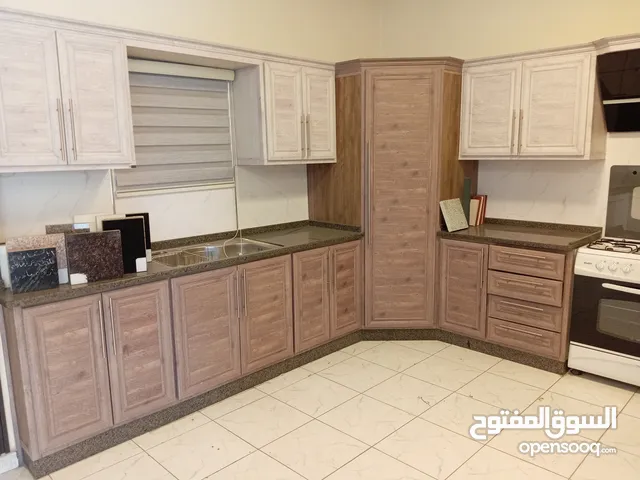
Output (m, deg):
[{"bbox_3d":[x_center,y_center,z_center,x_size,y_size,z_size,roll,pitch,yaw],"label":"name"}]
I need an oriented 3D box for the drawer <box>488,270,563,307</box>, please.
[{"bbox_3d":[1.528,0.289,3.498,0.504,0.164,0.460,8,13,44],"label":"drawer"}]

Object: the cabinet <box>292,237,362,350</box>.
[{"bbox_3d":[-0.136,0.360,3.761,0.574,0.690,0.698,8,13,44],"label":"cabinet"}]

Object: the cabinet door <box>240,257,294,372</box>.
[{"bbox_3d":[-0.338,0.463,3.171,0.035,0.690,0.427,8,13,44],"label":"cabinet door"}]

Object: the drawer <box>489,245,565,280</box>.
[{"bbox_3d":[1.525,0.119,3.469,0.504,0.164,0.460,8,13,44],"label":"drawer"}]

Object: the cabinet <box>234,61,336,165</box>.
[{"bbox_3d":[-0.239,-0.892,3.648,0.321,0.659,0.690,8,13,44],"label":"cabinet"}]

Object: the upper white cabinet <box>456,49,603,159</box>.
[{"bbox_3d":[1.512,-0.909,3.575,0.924,0.659,0.322,8,13,44],"label":"upper white cabinet"}]

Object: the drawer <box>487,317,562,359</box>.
[{"bbox_3d":[1.533,0.630,3.555,0.504,0.164,0.460,8,13,44],"label":"drawer"}]

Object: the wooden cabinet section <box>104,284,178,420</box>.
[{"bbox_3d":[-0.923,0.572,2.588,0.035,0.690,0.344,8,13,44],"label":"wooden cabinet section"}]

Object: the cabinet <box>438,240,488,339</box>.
[{"bbox_3d":[1.256,0.319,3.870,0.388,0.690,0.590,8,13,44],"label":"cabinet"}]

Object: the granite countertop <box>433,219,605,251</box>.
[{"bbox_3d":[1.429,-0.047,3.614,0.914,0.110,0.608,8,13,44],"label":"granite countertop"}]

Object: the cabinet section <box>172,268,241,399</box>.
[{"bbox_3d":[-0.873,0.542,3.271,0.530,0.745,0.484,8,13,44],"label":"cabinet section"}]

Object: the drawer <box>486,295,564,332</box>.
[{"bbox_3d":[1.530,0.460,3.527,0.504,0.164,0.460,8,13,44],"label":"drawer"}]

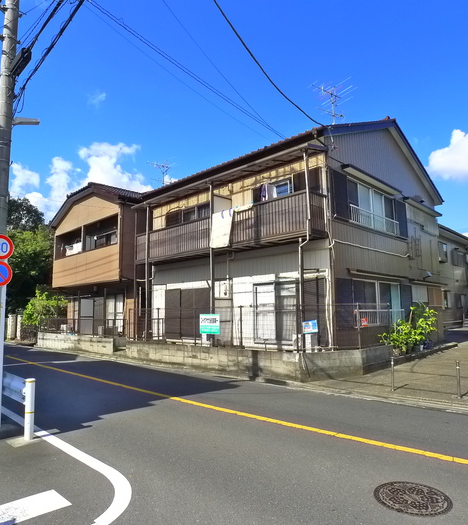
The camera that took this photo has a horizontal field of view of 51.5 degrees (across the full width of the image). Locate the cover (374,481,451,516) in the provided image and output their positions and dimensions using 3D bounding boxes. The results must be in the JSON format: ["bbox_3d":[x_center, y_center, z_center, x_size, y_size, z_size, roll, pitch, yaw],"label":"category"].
[{"bbox_3d":[1.632,2.161,4.411,0.690,0.040,0.740,0,-6,0],"label":"cover"}]

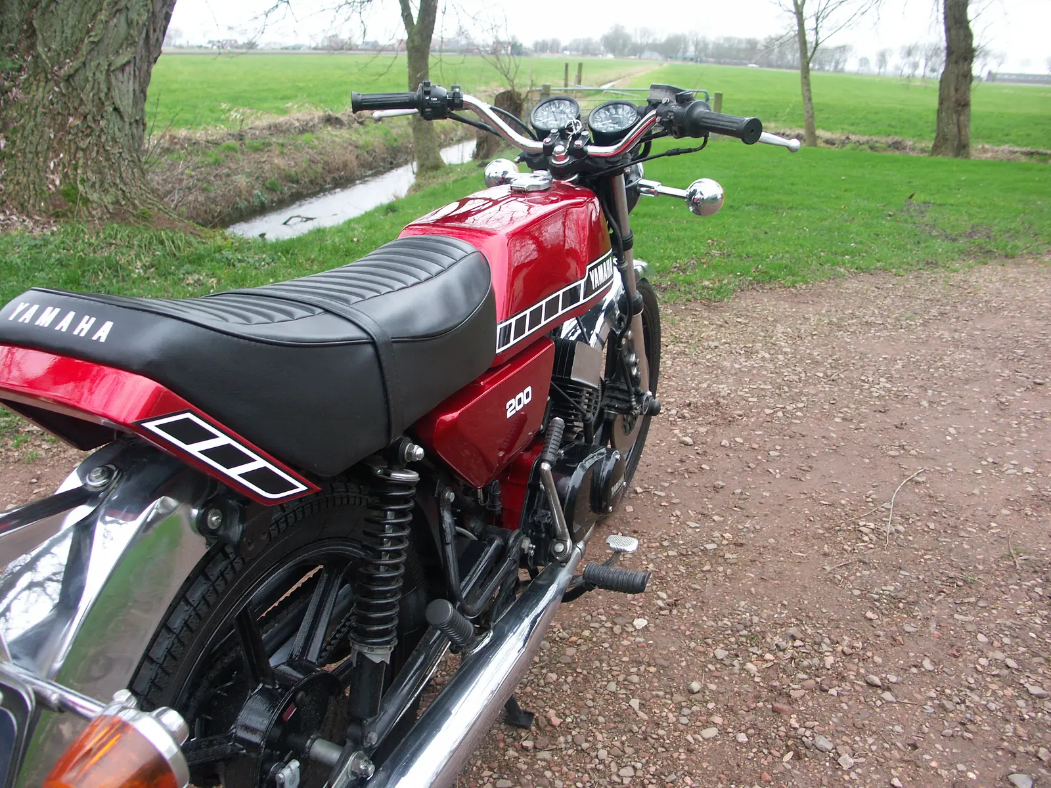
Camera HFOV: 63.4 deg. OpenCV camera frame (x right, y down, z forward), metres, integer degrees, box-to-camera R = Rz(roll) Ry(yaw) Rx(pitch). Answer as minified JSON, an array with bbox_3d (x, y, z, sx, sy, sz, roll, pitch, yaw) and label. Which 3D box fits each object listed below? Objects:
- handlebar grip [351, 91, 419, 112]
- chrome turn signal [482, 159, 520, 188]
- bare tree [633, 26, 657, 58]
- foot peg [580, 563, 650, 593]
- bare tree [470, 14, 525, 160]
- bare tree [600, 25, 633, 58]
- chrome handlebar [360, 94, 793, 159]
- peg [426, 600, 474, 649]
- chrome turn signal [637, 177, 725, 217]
[{"bbox_3d":[-0.253,-0.524,1.529,0.121,0.036,0.036,-2,22,1],"label":"handlebar grip"},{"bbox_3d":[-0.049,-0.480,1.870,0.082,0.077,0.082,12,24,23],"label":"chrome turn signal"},{"bbox_3d":[42.158,-124.010,300.000,8.113,10.223,8.500,2,22,0],"label":"bare tree"},{"bbox_3d":[0.143,0.294,1.355,0.102,0.035,0.036,10,23,22],"label":"foot peg"},{"bbox_3d":[-0.291,-3.251,9.000,0.580,1.429,0.600,2,22,0],"label":"bare tree"},{"bbox_3d":[32.306,-124.300,300.000,11.590,10.761,10.500,2,22,0],"label":"bare tree"},{"bbox_3d":[0.042,-0.449,1.455,0.745,0.100,0.170,11,24,25],"label":"chrome handlebar"},{"bbox_3d":[-0.095,0.307,1.114,0.036,0.086,0.036,1,50,26],"label":"peg"},{"bbox_3d":[0.297,-0.382,1.628,0.170,0.073,0.080,11,24,25],"label":"chrome turn signal"}]

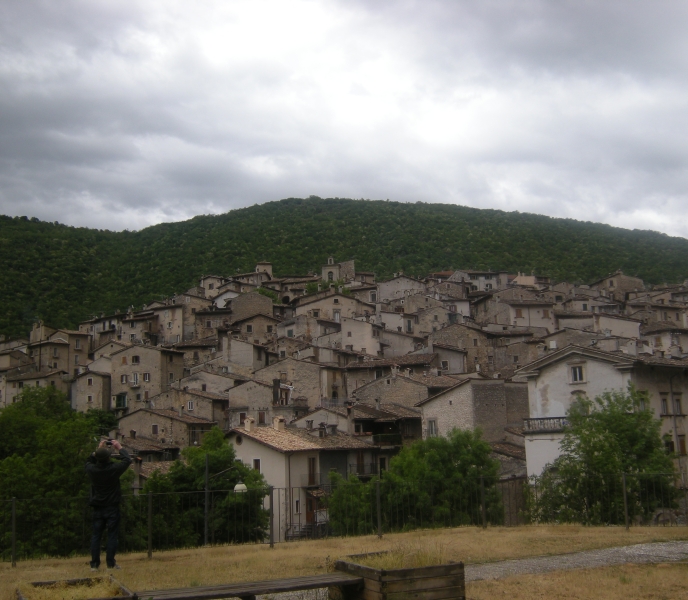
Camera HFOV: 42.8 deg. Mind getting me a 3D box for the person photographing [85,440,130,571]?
[{"bbox_3d":[-3.403,2.939,12.714,0.640,1.850,0.520,-2,-8,3],"label":"person photographing"}]

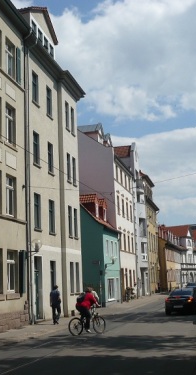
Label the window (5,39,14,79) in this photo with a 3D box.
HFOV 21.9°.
[{"bbox_3d":[-4.103,-5.818,23.097,0.140,1.800,1.040,-5,-11,14],"label":"window"}]

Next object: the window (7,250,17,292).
[{"bbox_3d":[-3.688,3.576,21.213,0.140,1.820,1.060,-5,-11,14],"label":"window"}]

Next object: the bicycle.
[{"bbox_3d":[-0.390,4.792,18.281,1.720,1.040,0.580,5,-14,-35],"label":"bicycle"}]

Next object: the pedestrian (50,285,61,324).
[{"bbox_3d":[-2.003,5.532,23.871,0.520,1.780,0.400,-5,-11,14],"label":"pedestrian"}]

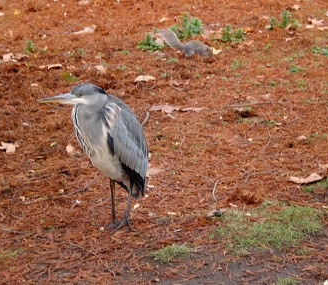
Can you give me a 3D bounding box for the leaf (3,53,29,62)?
[{"bbox_3d":[-0.971,-0.556,7.609,0.170,0.035,0.166,0,15,0],"label":"leaf"}]

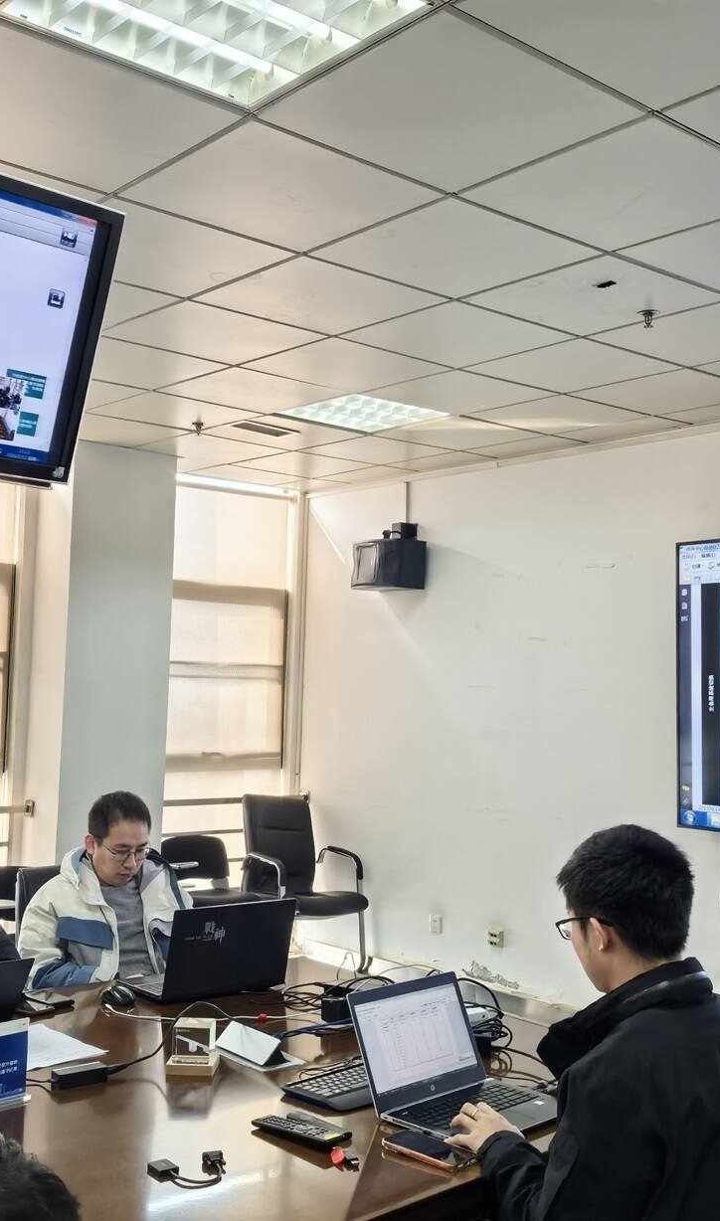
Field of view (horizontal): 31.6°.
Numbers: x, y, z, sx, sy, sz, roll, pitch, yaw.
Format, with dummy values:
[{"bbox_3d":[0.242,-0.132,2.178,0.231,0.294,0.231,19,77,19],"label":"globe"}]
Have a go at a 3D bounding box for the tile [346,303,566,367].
[{"bbox_3d":[0.333,-0.948,4.355,0.600,0.020,0.600,4,-4,-40],"label":"tile"}]

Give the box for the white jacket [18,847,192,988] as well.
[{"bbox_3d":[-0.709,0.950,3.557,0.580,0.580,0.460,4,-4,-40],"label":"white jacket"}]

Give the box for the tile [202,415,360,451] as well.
[{"bbox_3d":[-0.372,-0.864,6.111,0.590,0.024,0.590,4,-4,-40],"label":"tile"}]

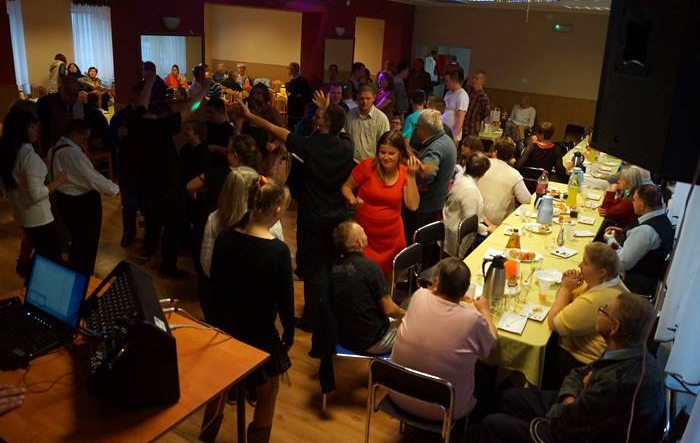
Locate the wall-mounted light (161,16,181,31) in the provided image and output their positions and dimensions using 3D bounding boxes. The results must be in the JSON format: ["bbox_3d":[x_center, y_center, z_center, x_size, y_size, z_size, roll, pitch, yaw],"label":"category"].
[{"bbox_3d":[-2.221,-2.452,6.500,0.150,0.160,0.290,14,23,26],"label":"wall-mounted light"}]

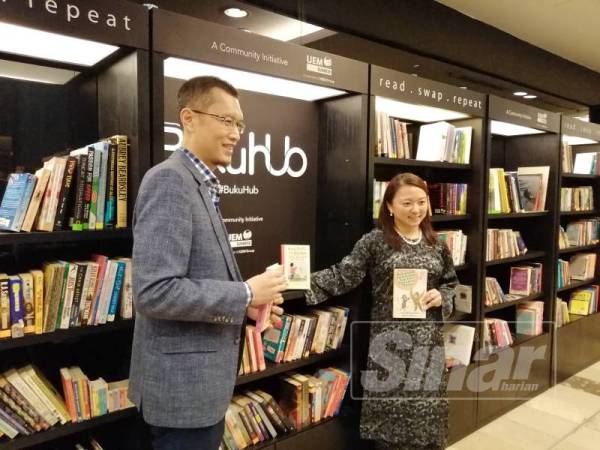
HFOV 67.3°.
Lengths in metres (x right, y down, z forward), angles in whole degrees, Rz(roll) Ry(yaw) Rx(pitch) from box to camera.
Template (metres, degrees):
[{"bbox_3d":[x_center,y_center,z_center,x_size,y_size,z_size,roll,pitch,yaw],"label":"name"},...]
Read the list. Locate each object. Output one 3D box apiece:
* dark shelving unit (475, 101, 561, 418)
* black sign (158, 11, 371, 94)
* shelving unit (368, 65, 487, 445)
[{"bbox_3d":[1.436,0.224,3.303,1.040,2.105,0.400,-3,5,-38],"label":"dark shelving unit"},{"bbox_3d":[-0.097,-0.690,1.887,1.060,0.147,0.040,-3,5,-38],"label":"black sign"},{"bbox_3d":[0.615,0.264,2.665,1.040,2.105,0.400,-3,5,-38],"label":"shelving unit"}]

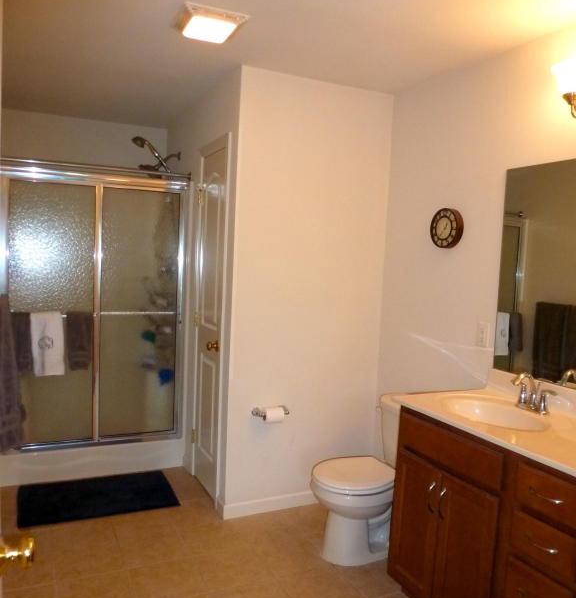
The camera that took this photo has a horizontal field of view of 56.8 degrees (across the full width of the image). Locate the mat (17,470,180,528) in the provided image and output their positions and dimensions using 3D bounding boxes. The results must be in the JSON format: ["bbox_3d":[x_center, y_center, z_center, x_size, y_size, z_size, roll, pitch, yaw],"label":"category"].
[{"bbox_3d":[-1.119,1.159,3.155,0.833,0.016,0.530,1,4,-26],"label":"mat"}]

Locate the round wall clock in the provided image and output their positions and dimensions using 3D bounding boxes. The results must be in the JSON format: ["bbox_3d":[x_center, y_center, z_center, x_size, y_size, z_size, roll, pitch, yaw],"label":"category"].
[{"bbox_3d":[0.819,-0.362,2.747,0.045,0.200,0.200,1,4,-26],"label":"round wall clock"}]

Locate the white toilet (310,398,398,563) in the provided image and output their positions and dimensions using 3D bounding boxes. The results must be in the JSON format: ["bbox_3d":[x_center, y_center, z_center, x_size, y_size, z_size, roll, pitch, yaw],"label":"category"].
[{"bbox_3d":[0.445,0.908,2.714,0.710,0.720,0.420,1,4,-26],"label":"white toilet"}]

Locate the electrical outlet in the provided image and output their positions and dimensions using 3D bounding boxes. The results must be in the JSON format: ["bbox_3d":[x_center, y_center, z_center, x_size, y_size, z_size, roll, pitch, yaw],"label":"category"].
[{"bbox_3d":[0.930,0.173,2.549,0.008,0.115,0.076,1,4,-26],"label":"electrical outlet"}]

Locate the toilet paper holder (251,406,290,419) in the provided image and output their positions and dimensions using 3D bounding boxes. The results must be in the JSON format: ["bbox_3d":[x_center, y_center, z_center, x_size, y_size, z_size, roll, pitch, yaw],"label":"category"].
[{"bbox_3d":[-0.096,0.629,2.950,0.195,0.065,0.090,1,4,-26],"label":"toilet paper holder"}]

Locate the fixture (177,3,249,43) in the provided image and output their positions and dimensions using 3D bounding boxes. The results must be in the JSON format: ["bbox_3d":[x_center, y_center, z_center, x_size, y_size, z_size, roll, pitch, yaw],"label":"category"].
[{"bbox_3d":[-0.341,-1.158,2.263,0.265,0.050,0.270,1,4,-26],"label":"fixture"}]

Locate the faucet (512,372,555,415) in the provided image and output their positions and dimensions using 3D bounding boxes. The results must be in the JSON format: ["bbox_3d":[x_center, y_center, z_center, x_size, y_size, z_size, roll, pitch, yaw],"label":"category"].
[{"bbox_3d":[0.975,0.384,2.178,0.170,0.162,0.180,1,4,-26],"label":"faucet"}]

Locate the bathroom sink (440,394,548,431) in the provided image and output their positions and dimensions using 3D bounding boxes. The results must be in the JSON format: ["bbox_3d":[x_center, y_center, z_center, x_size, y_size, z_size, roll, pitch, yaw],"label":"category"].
[{"bbox_3d":[0.832,0.527,2.172,0.360,0.140,0.470,1,4,-26],"label":"bathroom sink"}]

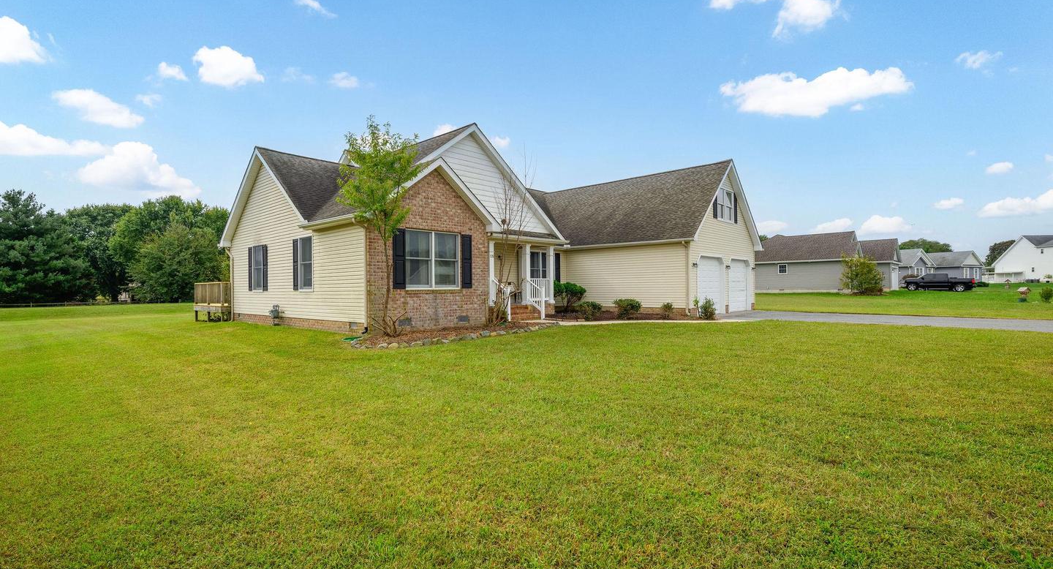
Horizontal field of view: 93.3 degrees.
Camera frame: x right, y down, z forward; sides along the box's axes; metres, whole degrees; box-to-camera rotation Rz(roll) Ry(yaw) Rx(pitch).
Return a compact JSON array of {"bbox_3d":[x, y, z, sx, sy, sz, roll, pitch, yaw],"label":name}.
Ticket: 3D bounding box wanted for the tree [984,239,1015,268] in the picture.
[{"bbox_3d":[111.975,-5.100,115.000,9.000,10.600,9.000,-1,-1,42],"label":"tree"}]

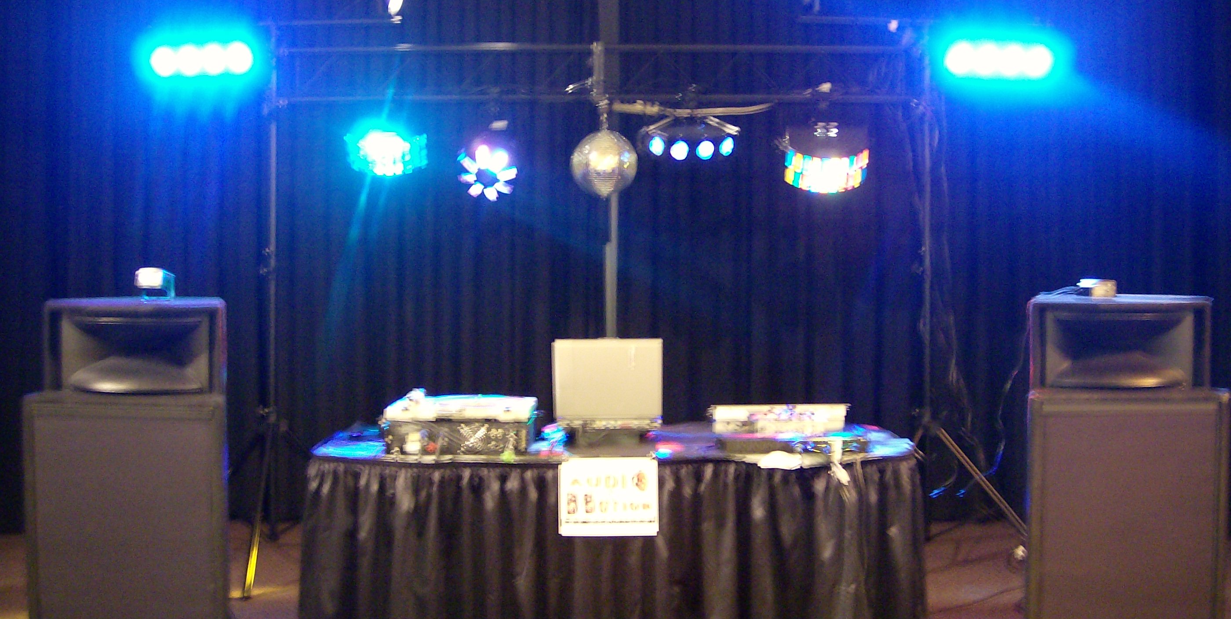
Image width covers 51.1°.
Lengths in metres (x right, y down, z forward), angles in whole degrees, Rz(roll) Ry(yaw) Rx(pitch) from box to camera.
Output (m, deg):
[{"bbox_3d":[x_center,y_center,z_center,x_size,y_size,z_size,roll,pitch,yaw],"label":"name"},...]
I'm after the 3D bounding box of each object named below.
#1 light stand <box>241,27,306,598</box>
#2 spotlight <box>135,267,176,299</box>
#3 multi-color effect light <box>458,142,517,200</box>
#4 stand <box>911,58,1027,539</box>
[{"bbox_3d":[-1.494,-0.070,5.562,0.950,2.340,0.950,0,3,0],"label":"light stand"},{"bbox_3d":[-1.372,-0.077,3.830,0.110,0.100,0.110,0,3,5],"label":"spotlight"},{"bbox_3d":[-0.550,-0.596,5.559,0.250,0.250,0.250,0,13,0],"label":"multi-color effect light"},{"bbox_3d":[1.440,-0.071,5.582,0.950,2.340,0.950,0,3,0],"label":"stand"}]

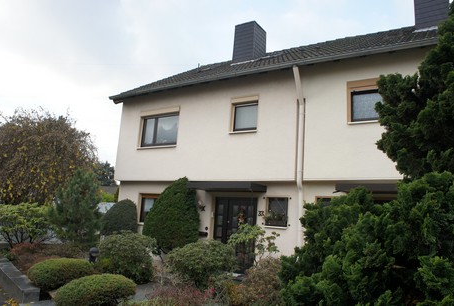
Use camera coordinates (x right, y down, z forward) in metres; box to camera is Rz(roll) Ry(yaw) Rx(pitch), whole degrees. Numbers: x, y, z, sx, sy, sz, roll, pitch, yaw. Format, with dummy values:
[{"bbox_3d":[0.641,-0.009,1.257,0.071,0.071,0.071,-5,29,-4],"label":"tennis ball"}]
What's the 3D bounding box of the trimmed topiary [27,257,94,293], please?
[{"bbox_3d":[-3.126,2.291,6.518,1.183,0.543,1.116,-3,-12,30],"label":"trimmed topiary"}]

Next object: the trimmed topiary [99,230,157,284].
[{"bbox_3d":[-2.255,2.335,7.827,1.300,1.135,1.280,-3,-12,30],"label":"trimmed topiary"}]

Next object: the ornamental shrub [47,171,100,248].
[{"bbox_3d":[-4.648,1.775,10.625,1.552,2.541,1.552,-3,-12,30],"label":"ornamental shrub"}]

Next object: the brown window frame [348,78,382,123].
[{"bbox_3d":[3.617,-1.343,8.878,0.952,1.137,0.155,-3,-12,30],"label":"brown window frame"}]

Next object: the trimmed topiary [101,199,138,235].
[{"bbox_3d":[-3.521,2.369,11.206,1.135,1.668,1.135,-3,-12,30],"label":"trimmed topiary"}]

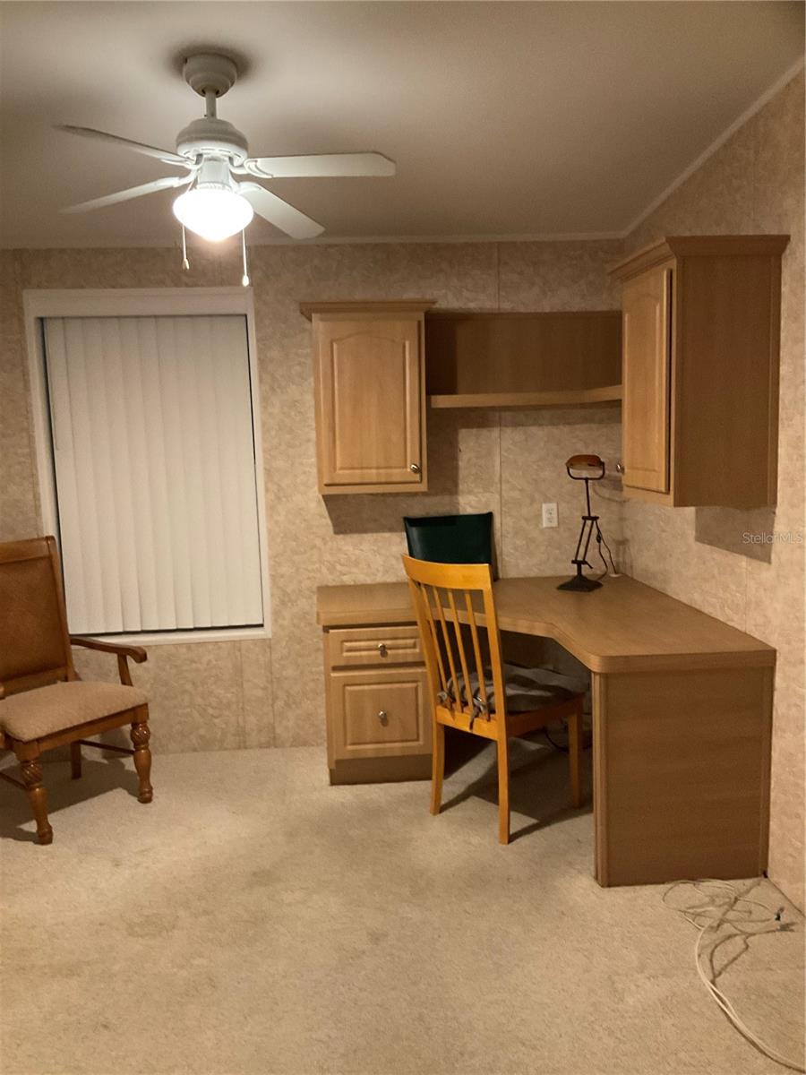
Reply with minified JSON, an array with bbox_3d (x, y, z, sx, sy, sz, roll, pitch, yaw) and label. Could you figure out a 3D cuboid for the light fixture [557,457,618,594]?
[{"bbox_3d":[0.814,-0.076,4.017,0.185,0.586,0.270,3,8,34],"label":"light fixture"}]

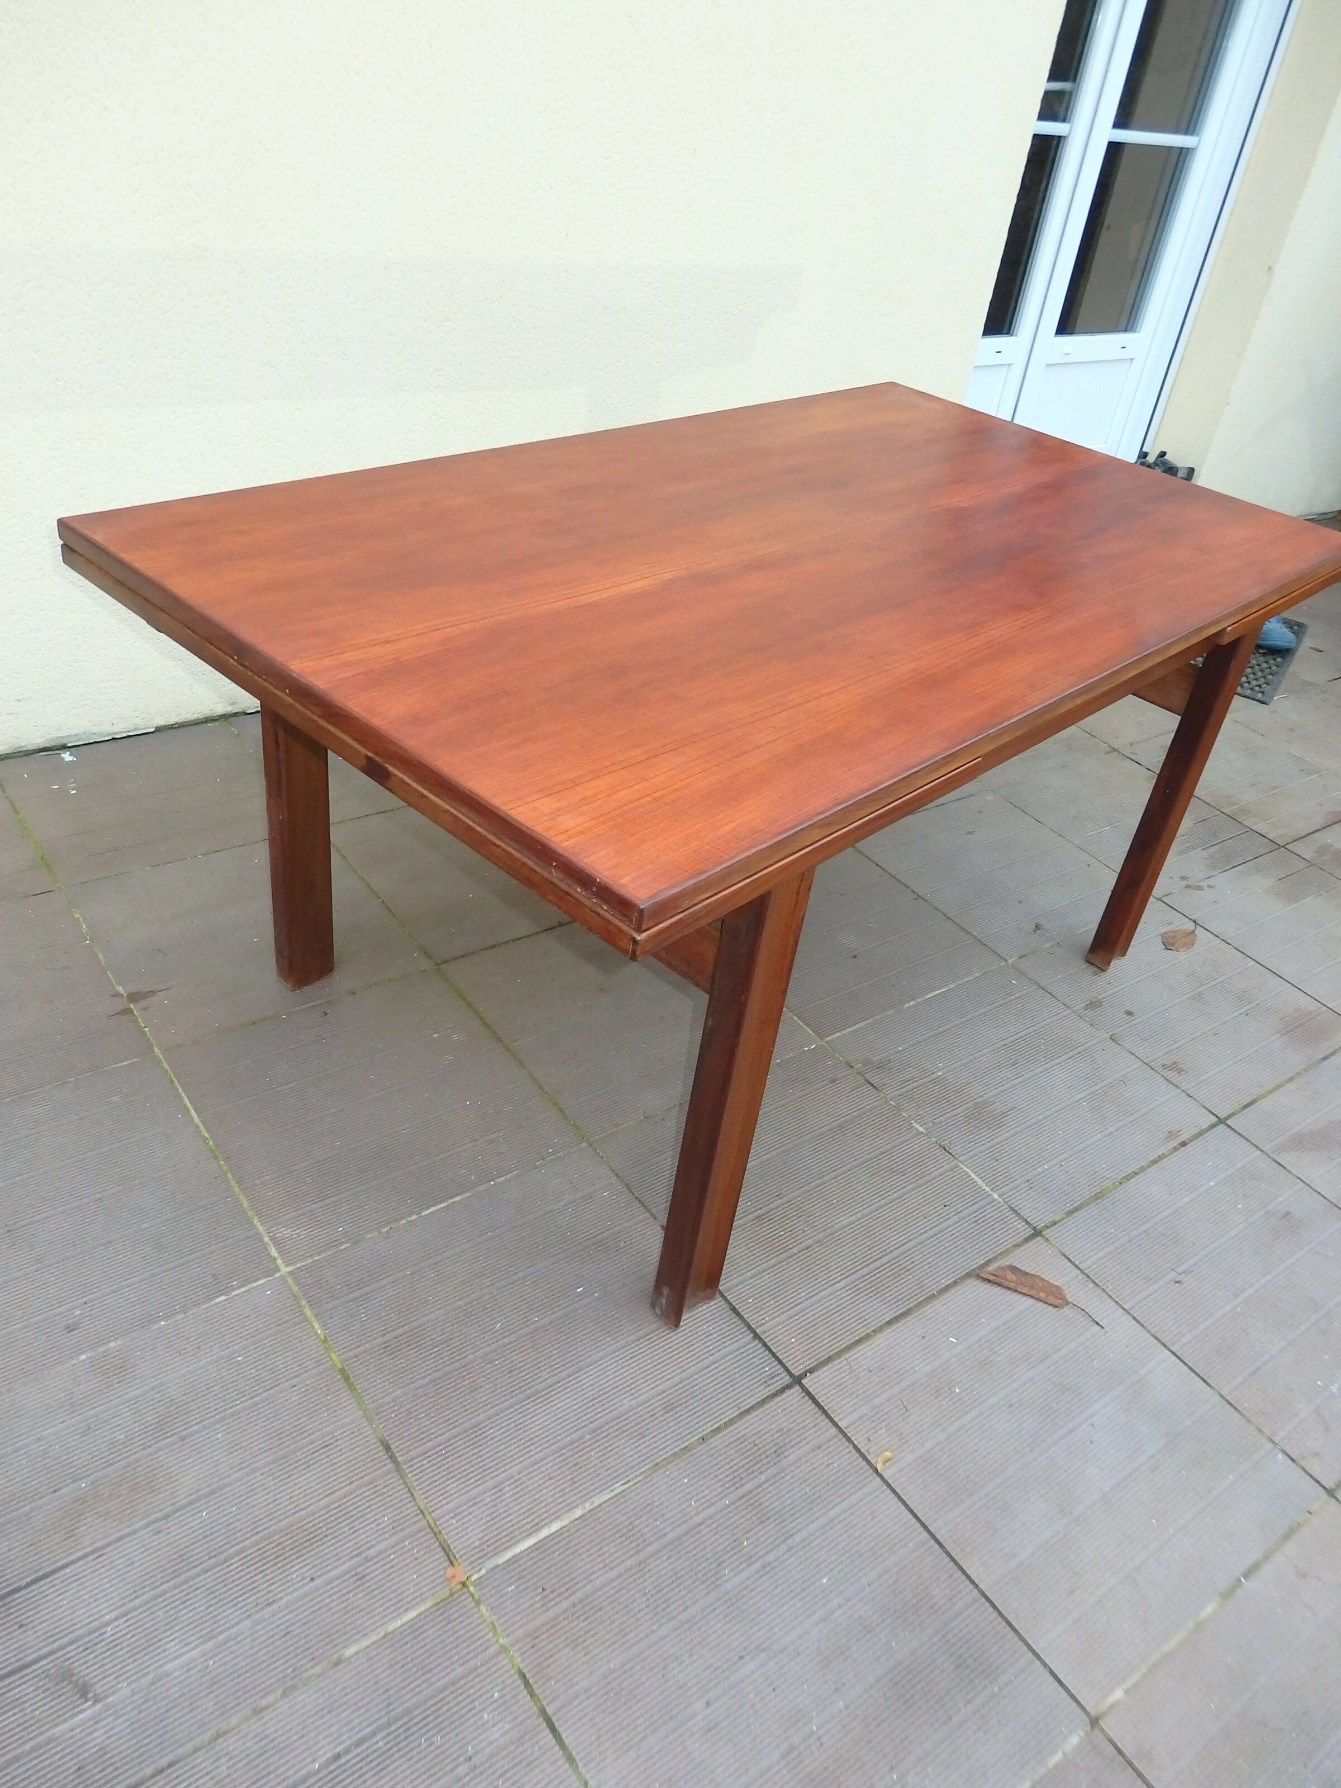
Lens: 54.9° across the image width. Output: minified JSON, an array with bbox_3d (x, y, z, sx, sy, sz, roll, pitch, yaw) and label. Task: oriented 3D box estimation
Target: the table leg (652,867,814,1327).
[{"bbox_3d":[0.063,0.216,1.376,0.040,0.678,0.075,33,41,31],"label":"table leg"}]

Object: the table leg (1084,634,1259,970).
[{"bbox_3d":[0.816,-0.163,2.099,0.040,0.678,0.075,33,41,31],"label":"table leg"}]

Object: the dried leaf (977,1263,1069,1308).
[{"bbox_3d":[0.449,0.498,1.644,0.111,0.016,0.034,16,35,10],"label":"dried leaf"}]

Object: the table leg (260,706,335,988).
[{"bbox_3d":[-0.510,-0.155,1.779,0.040,0.678,0.075,33,41,31],"label":"table leg"}]

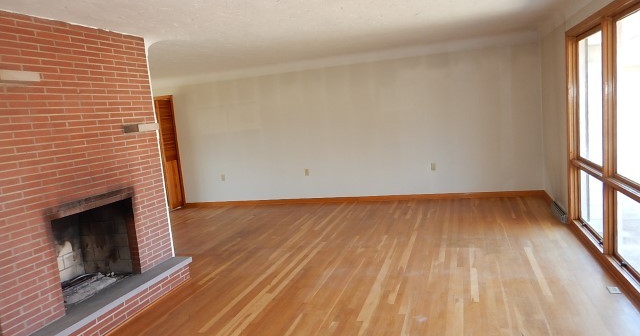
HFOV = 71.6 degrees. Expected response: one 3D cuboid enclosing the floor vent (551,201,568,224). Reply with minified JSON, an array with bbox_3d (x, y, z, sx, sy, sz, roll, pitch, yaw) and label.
[{"bbox_3d":[3.024,0.557,5.624,0.069,0.104,0.691,-3,8,18],"label":"floor vent"}]

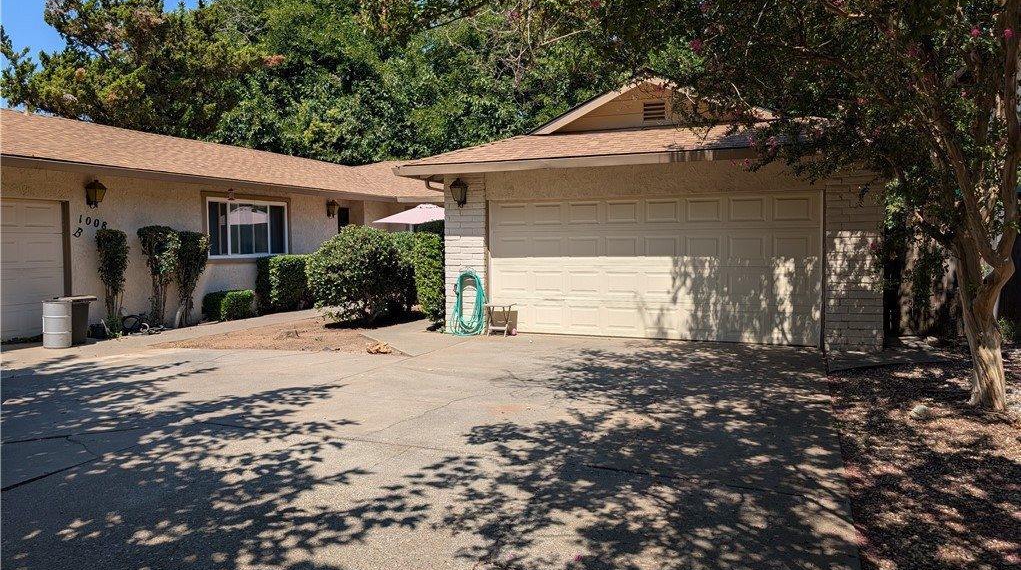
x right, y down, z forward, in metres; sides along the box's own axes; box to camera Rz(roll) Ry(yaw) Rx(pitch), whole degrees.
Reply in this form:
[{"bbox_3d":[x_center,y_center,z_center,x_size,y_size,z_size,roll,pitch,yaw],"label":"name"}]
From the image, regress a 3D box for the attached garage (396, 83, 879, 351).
[{"bbox_3d":[2.945,-1.379,12.969,7.300,4.100,6.800,1,4,22],"label":"attached garage"}]

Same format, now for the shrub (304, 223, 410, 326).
[{"bbox_3d":[-2.836,-0.195,13.050,1.850,1.800,1.800,0,3,0],"label":"shrub"}]

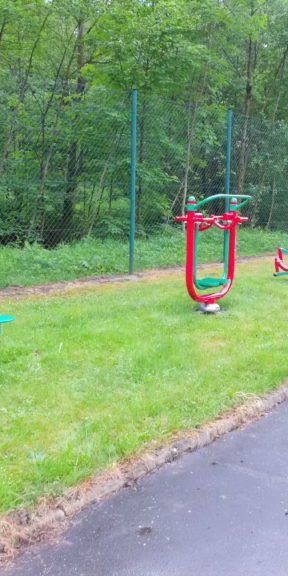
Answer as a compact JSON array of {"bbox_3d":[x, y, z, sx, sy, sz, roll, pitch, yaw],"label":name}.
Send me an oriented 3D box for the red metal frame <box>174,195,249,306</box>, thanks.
[{"bbox_3d":[0.890,-0.441,8.117,0.560,1.450,1.020,8,10,40],"label":"red metal frame"}]

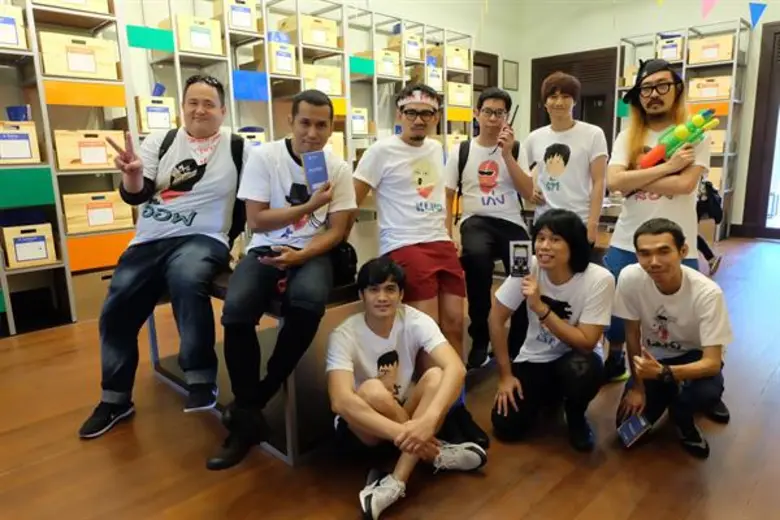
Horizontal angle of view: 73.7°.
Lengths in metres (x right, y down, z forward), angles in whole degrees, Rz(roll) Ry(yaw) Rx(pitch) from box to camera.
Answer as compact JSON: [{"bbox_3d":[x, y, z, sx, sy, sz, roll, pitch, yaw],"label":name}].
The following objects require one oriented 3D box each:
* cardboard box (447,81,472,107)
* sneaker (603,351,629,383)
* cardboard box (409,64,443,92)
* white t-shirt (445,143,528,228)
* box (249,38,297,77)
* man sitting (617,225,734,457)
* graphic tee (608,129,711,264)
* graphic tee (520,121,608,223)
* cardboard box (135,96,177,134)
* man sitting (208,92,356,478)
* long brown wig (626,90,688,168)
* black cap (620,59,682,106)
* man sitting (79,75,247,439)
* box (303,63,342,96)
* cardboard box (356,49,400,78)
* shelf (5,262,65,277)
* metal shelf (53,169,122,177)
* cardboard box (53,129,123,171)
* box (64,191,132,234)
[{"bbox_3d":[0.863,-2.336,7.421,0.343,0.301,0.495,10,16,44],"label":"cardboard box"},{"bbox_3d":[1.211,0.614,2.910,0.280,0.125,0.105,-8,13,-31],"label":"sneaker"},{"bbox_3d":[0.499,-2.495,7.255,0.303,0.287,0.350,-12,15,-44],"label":"cardboard box"},{"bbox_3d":[0.538,-0.430,2.960,0.460,0.520,0.290,0,11,7],"label":"white t-shirt"},{"bbox_3d":[-1.189,-2.037,5.355,0.343,0.302,0.305,10,16,44],"label":"box"},{"bbox_3d":[1.298,0.292,2.417,0.570,0.980,0.600,5,13,29],"label":"man sitting"},{"bbox_3d":[1.446,-0.365,2.810,0.490,0.660,0.290,3,12,22],"label":"graphic tee"},{"bbox_3d":[0.993,-0.464,2.959,0.480,0.680,0.270,5,13,27],"label":"graphic tee"},{"bbox_3d":[-2.171,-1.293,4.713,0.372,0.316,0.310,9,15,44],"label":"cardboard box"},{"bbox_3d":[-0.437,0.069,2.228,0.600,1.537,0.660,1,12,12],"label":"man sitting"},{"bbox_3d":[1.320,-0.678,2.565,0.290,0.420,0.240,4,13,24],"label":"long brown wig"},{"bbox_3d":[1.257,-0.850,2.489,0.240,0.190,0.260,4,13,24],"label":"black cap"},{"bbox_3d":[-1.042,-0.031,2.529,0.720,1.638,0.680,1,12,12],"label":"man sitting"},{"bbox_3d":[-0.848,-1.963,5.721,0.343,0.295,0.508,10,16,44],"label":"box"},{"bbox_3d":[-0.160,-2.468,6.635,0.385,0.282,0.410,-12,15,-44],"label":"cardboard box"},{"bbox_3d":[-2.946,0.039,4.261,0.405,0.035,0.500,-12,15,-44],"label":"shelf"},{"bbox_3d":[-2.622,-0.750,4.503,0.620,0.037,0.620,9,15,44],"label":"metal shelf"},{"bbox_3d":[-2.592,-0.921,4.408,0.459,0.316,0.515,9,15,44],"label":"cardboard box"},{"bbox_3d":[-2.584,-0.425,4.498,0.459,0.320,0.515,9,15,44],"label":"box"}]

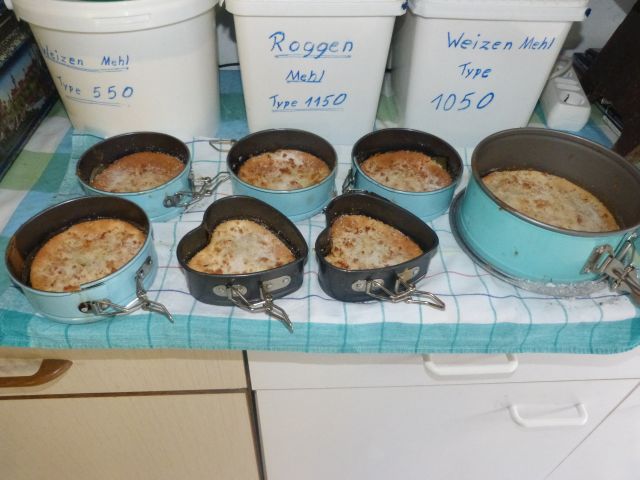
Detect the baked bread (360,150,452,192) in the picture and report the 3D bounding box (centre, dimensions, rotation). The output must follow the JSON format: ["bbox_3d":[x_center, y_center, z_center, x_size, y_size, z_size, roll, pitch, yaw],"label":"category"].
[{"bbox_3d":[0.099,-0.073,0.554,0.108,0.022,0.108,4,44,0],"label":"baked bread"}]

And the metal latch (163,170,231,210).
[{"bbox_3d":[-0.138,-0.058,0.521,0.043,0.020,0.073,14,45,11],"label":"metal latch"}]

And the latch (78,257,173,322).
[{"bbox_3d":[-0.157,0.054,0.408,0.064,0.021,0.076,29,50,24],"label":"latch"}]

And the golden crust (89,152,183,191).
[{"bbox_3d":[-0.204,-0.070,0.541,0.104,0.022,0.104,2,44,-2],"label":"golden crust"}]

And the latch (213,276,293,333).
[{"bbox_3d":[-0.056,0.060,0.408,0.071,0.021,0.057,-10,46,-13],"label":"latch"}]

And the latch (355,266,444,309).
[{"bbox_3d":[0.071,0.052,0.424,0.071,0.020,0.048,-13,47,-16],"label":"latch"}]

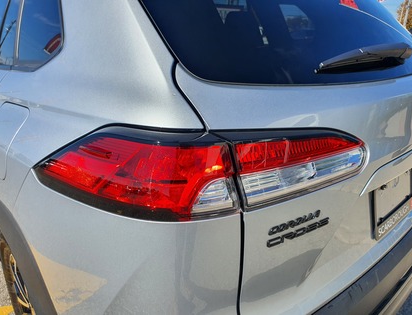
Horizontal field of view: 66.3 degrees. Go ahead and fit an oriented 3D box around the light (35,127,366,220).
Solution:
[{"bbox_3d":[-0.023,-0.002,0.585,0.690,0.160,0.270,-1,16,-5],"label":"light"}]

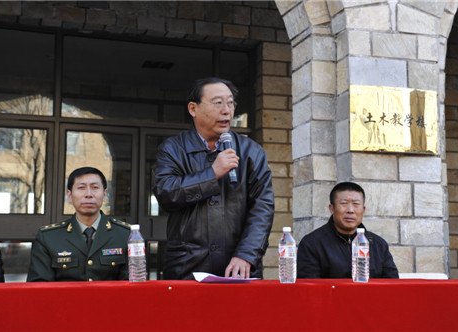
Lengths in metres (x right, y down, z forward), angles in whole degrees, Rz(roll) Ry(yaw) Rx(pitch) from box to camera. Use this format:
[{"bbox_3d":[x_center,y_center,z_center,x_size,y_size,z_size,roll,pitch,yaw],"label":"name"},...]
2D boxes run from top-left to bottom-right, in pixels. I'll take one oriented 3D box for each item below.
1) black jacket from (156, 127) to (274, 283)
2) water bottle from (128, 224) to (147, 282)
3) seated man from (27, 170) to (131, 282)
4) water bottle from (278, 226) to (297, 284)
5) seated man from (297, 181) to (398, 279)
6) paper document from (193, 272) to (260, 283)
[{"bbox_3d":[-0.071,0.224,3.305,0.560,0.800,0.400,1,-6,-10],"label":"black jacket"},{"bbox_3d":[-0.361,0.343,2.840,0.070,0.227,0.070,1,-6,-9],"label":"water bottle"},{"bbox_3d":[-0.661,0.631,3.371,0.540,1.295,0.720,1,-6,-9],"label":"seated man"},{"bbox_3d":[0.236,0.363,2.908,0.070,0.227,0.070,1,-6,-9],"label":"water bottle"},{"bbox_3d":[0.576,0.671,3.367,0.530,1.215,0.720,0,-6,-4],"label":"seated man"},{"bbox_3d":[-0.010,0.468,2.987,0.250,0.035,0.250,1,-6,-8],"label":"paper document"}]

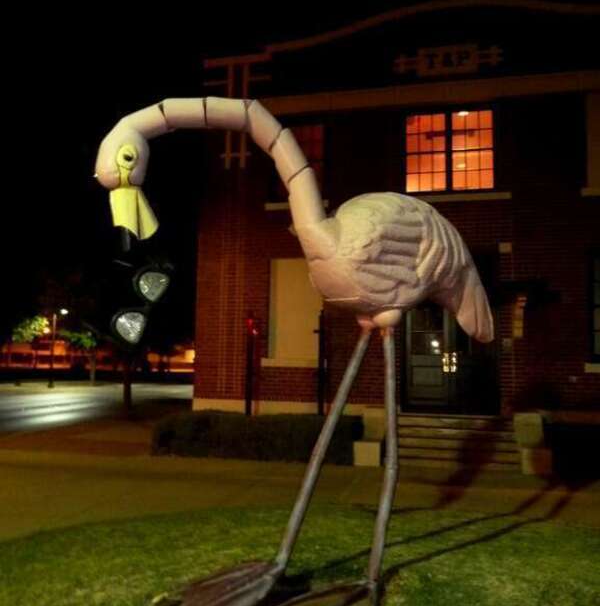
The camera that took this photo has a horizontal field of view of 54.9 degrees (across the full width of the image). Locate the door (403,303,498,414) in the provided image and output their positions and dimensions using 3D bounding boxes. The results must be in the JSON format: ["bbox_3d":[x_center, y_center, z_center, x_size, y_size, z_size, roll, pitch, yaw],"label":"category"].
[{"bbox_3d":[2.740,0.896,10.565,1.689,2.150,0.150,0,-5,13],"label":"door"}]

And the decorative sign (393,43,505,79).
[{"bbox_3d":[2.723,-4.488,10.693,1.985,0.560,0.120,0,-5,13],"label":"decorative sign"}]

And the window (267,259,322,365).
[{"bbox_3d":[-0.099,0.134,11.014,1.008,1.993,0.150,0,-5,13],"label":"window"}]

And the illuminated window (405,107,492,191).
[{"bbox_3d":[2.748,-2.786,10.647,1.621,1.502,0.150,0,-5,13],"label":"illuminated window"}]

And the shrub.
[{"bbox_3d":[-0.686,2.300,10.090,3.563,0.732,0.950,0,-5,13],"label":"shrub"}]

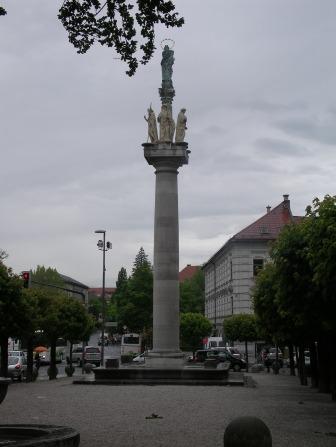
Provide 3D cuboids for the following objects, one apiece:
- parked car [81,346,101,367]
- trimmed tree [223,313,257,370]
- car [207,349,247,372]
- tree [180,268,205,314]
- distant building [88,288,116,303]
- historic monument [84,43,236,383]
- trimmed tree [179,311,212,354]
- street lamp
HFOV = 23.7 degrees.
[{"bbox_3d":[-7.289,12.333,74.520,1.770,1.720,4.300,2,-8,-12],"label":"parked car"},{"bbox_3d":[5.075,7.902,53.423,2.700,4.000,2.600,0,-8,0],"label":"trimmed tree"},{"bbox_3d":[3.615,9.258,54.249,3.900,1.500,1.700,-1,-8,5],"label":"car"},{"bbox_3d":[3.105,12.244,111.362,7.000,11.500,6.500,0,-8,0],"label":"tree"},{"bbox_3d":[-17.648,24.661,213.620,22.000,14.500,13.000,1,-8,-4],"label":"distant building"},{"bbox_3d":[-0.062,-0.864,42.496,7.600,18.069,7.200,-1,-8,4],"label":"historic monument"},{"bbox_3d":[1.824,8.084,55.417,2.600,4.100,2.500,0,-8,0],"label":"trimmed tree"},{"bbox_3d":[-4.584,5.453,57.790,1.250,10.000,0.700,0,-8,0],"label":"street lamp"}]

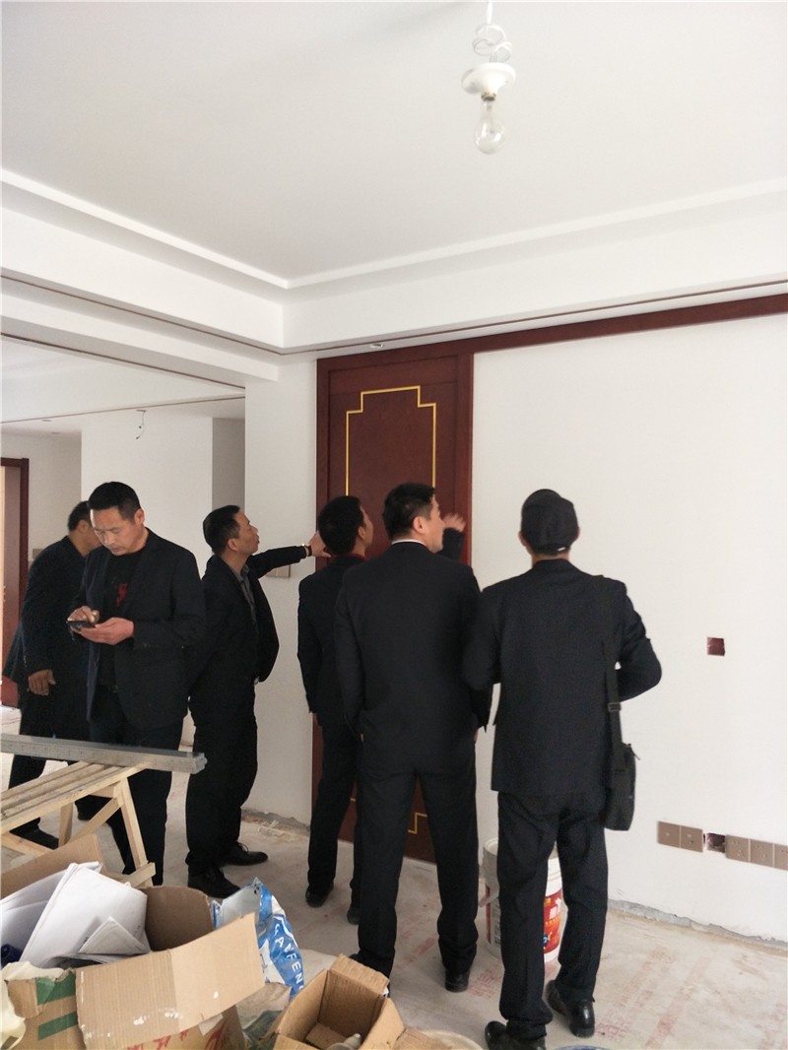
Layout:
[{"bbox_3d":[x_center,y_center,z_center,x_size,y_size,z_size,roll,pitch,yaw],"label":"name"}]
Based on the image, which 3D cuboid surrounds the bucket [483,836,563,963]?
[{"bbox_3d":[0.487,1.398,2.720,0.308,0.355,0.308,1,-1,0],"label":"bucket"}]

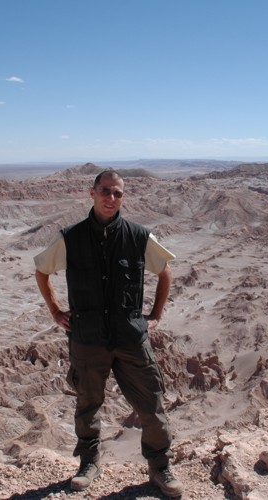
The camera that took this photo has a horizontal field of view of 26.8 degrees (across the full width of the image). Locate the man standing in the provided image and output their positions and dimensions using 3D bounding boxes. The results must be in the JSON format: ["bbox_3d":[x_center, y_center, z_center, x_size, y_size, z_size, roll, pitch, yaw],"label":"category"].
[{"bbox_3d":[-0.130,0.465,3.100,0.780,1.780,0.420,-1,9,-3],"label":"man standing"}]

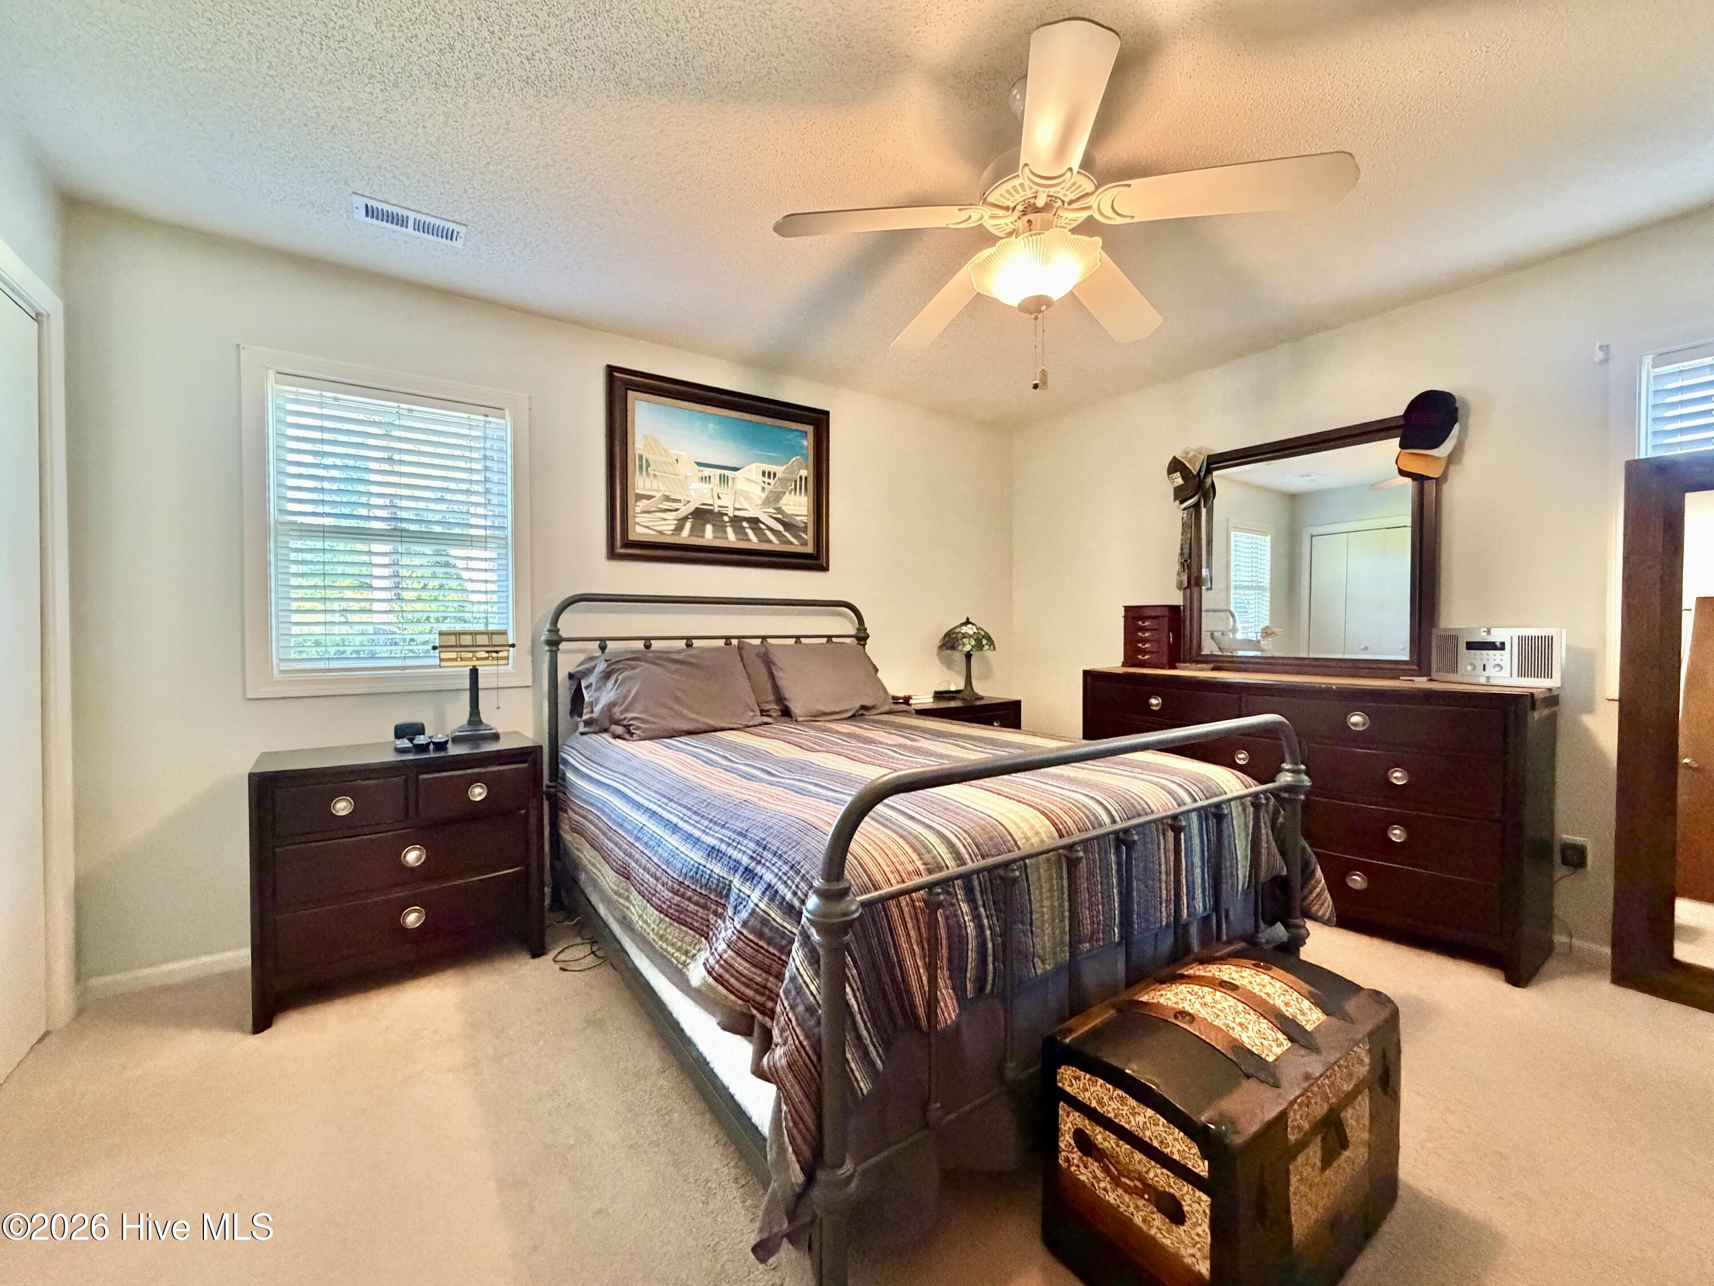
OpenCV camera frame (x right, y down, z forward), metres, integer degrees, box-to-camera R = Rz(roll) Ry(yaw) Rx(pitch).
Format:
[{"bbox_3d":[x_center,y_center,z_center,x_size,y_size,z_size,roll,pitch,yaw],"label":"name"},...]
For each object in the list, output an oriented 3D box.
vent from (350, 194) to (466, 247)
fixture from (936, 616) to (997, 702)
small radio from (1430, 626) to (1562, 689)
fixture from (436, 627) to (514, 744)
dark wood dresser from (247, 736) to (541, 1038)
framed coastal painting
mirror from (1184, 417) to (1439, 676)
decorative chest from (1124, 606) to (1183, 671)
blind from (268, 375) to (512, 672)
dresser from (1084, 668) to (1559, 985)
[{"bbox_3d":[-1.402,-1.325,2.182,0.298,0.015,0.155,-1,1,-35],"label":"vent"},{"bbox_3d":[0.650,0.094,4.002,0.335,0.475,0.335,0,1,0],"label":"fixture"},{"bbox_3d":[2.302,0.047,2.506,0.095,0.195,0.345,-1,1,-30],"label":"small radio"},{"bbox_3d":[-1.422,0.157,2.584,0.270,0.400,0.165,-1,1,-35],"label":"fixture"},{"bbox_3d":[-1.528,0.734,2.355,0.775,0.745,0.425,-1,1,-37],"label":"dark wood dresser"},{"bbox_3d":[-0.611,-0.782,3.311,1.120,0.830,0.044,-1,1,-35],"label":"framed coastal painting"},{"bbox_3d":[1.942,-0.388,3.075,0.050,1.025,0.985,-1,1,-35],"label":"mirror"},{"bbox_3d":[1.482,-0.030,3.465,0.140,0.315,0.250,-1,1,-35],"label":"decorative chest"},{"bbox_3d":[-1.720,-0.405,2.618,0.735,0.990,0.060,-1,1,-35],"label":"blind"},{"bbox_3d":[1.805,0.621,2.998,0.395,0.944,1.680,-1,1,-35],"label":"dresser"}]

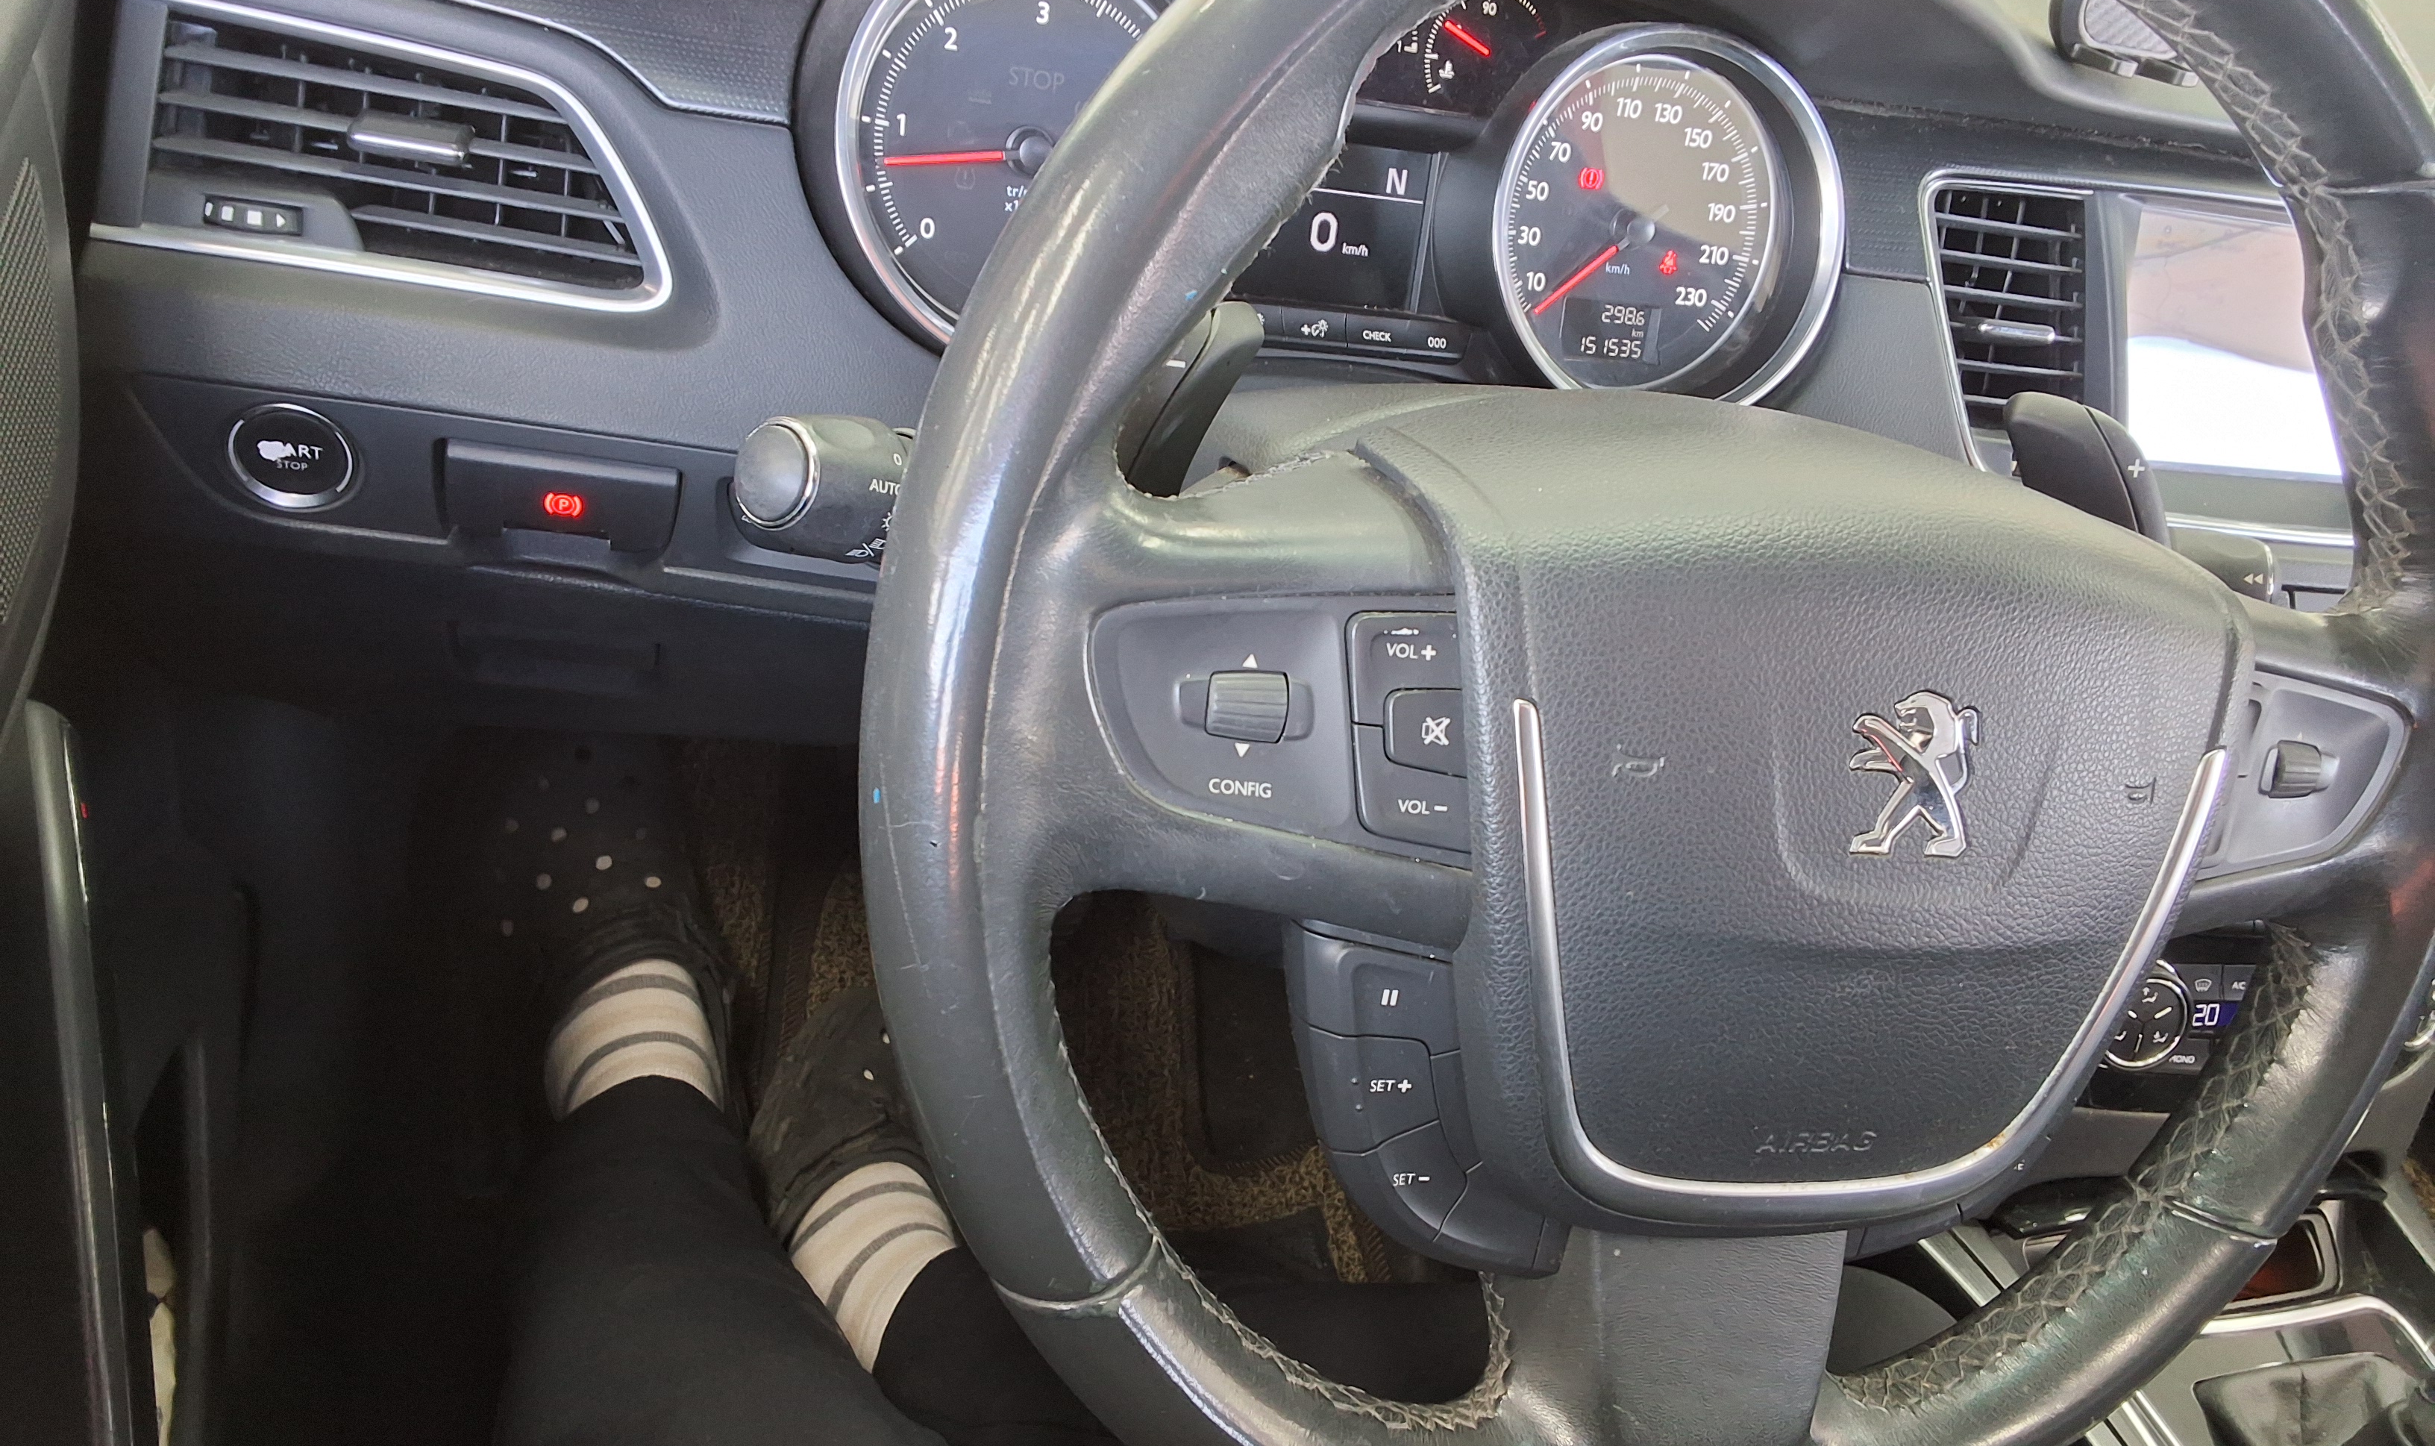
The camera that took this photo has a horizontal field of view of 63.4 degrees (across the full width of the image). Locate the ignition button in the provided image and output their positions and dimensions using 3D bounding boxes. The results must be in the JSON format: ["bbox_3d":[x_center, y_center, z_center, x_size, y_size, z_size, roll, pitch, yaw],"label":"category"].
[{"bbox_3d":[-0.268,-0.079,0.571,0.034,0.034,0.014,5,30,-16],"label":"ignition button"}]

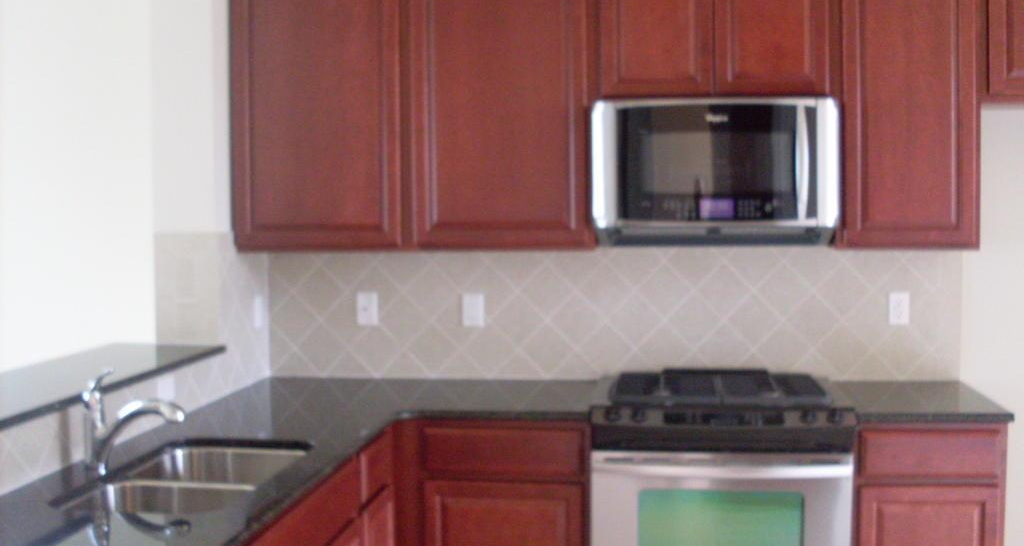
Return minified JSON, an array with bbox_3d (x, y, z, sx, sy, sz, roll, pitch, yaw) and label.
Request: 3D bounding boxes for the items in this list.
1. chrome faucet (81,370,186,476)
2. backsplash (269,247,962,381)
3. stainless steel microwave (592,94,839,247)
[{"bbox_3d":[-0.866,0.343,2.576,0.247,0.241,0.060,0,3,7],"label":"chrome faucet"},{"bbox_3d":[0.320,0.148,3.938,2.427,0.468,0.015,0,3,7],"label":"backsplash"},{"bbox_3d":[0.652,-0.322,3.668,0.757,0.452,0.417,0,3,7],"label":"stainless steel microwave"}]

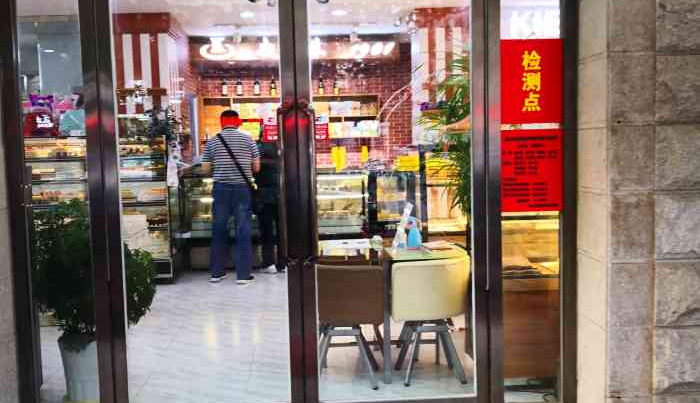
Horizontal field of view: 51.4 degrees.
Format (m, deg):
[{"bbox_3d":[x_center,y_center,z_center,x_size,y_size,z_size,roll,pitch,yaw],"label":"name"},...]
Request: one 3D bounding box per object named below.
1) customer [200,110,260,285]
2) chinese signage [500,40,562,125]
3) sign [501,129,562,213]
[{"bbox_3d":[-1.252,-0.063,7.624,0.600,1.777,0.380,-1,5,3],"label":"customer"},{"bbox_3d":[0.896,-0.589,3.595,0.308,0.425,0.010,-2,5,-2],"label":"chinese signage"},{"bbox_3d":[0.905,-0.152,3.629,0.308,0.415,0.010,-2,5,-2],"label":"sign"}]

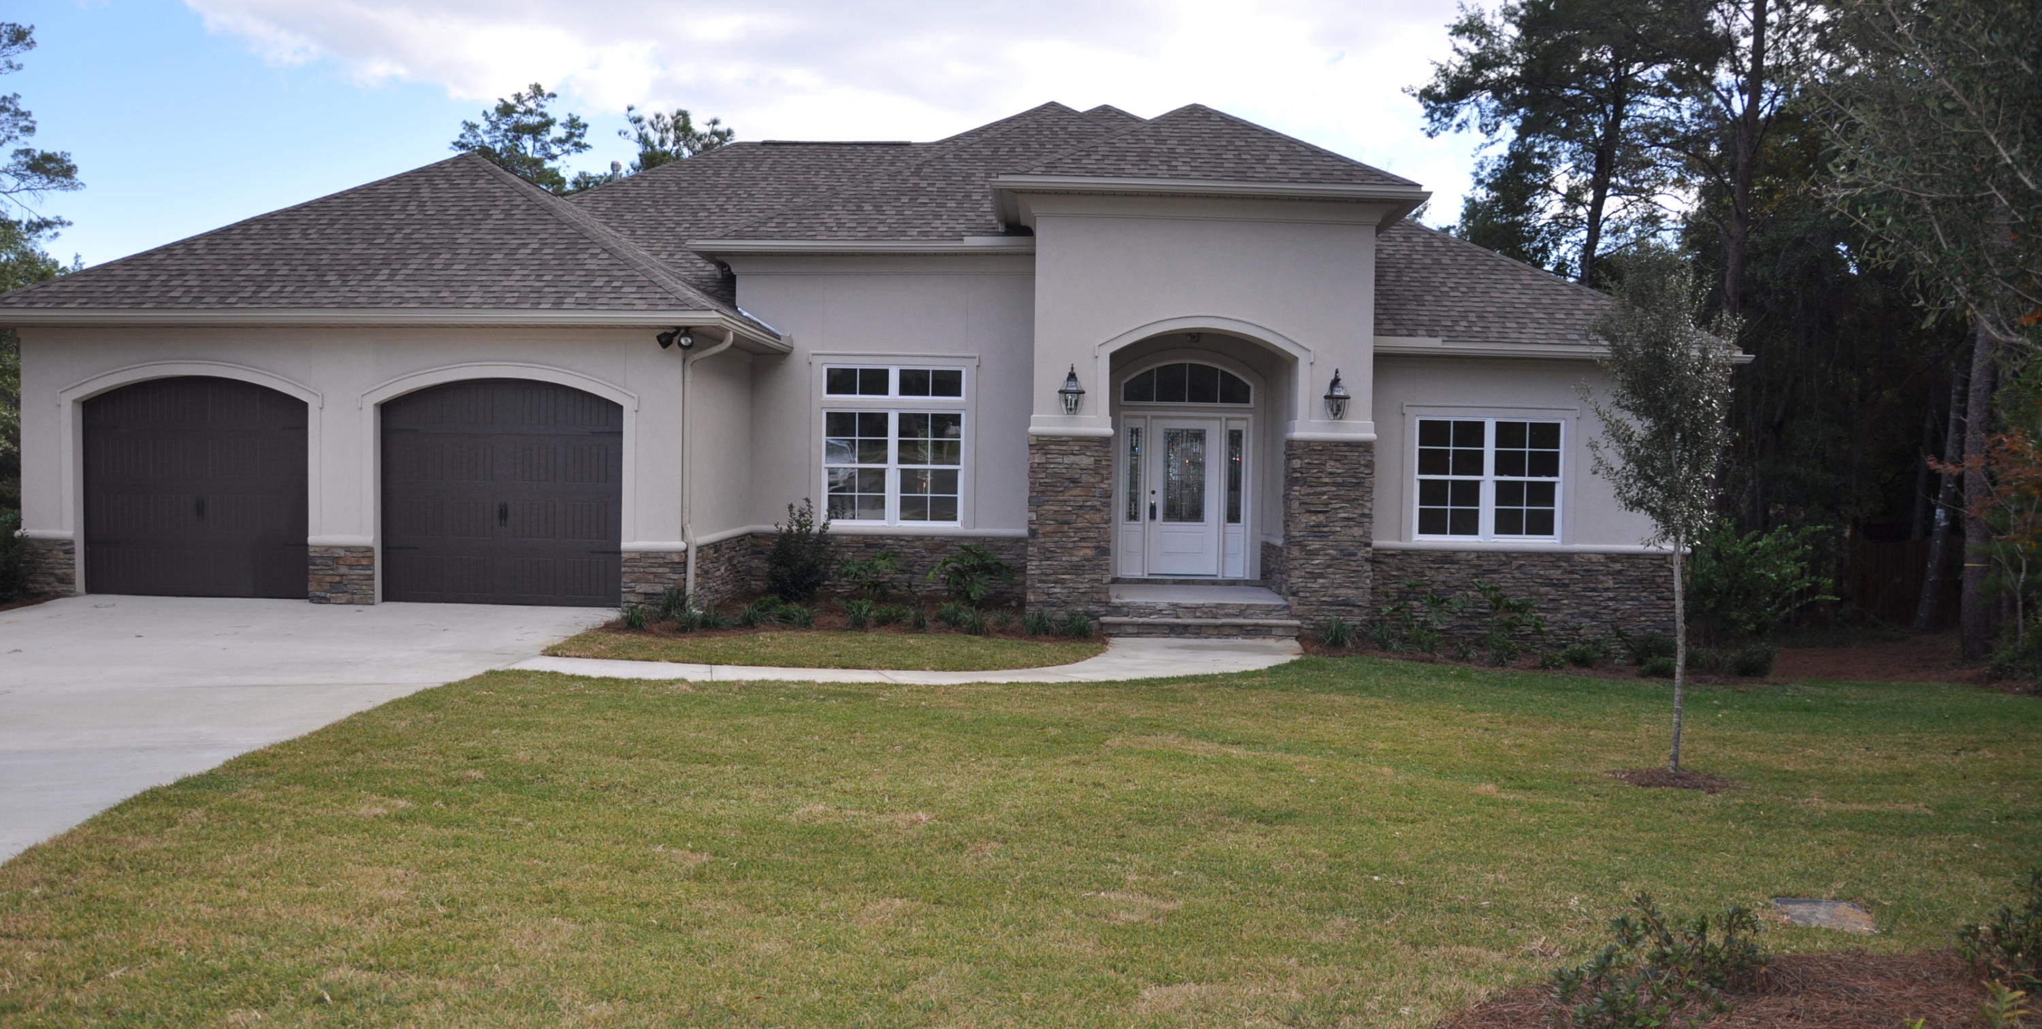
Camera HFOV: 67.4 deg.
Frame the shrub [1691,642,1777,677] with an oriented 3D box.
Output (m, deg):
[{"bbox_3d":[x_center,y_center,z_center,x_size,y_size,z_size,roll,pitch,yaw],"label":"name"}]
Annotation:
[{"bbox_3d":[8.191,1.669,17.600,0.918,0.340,0.689,1,2,4],"label":"shrub"}]

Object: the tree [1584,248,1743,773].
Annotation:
[{"bbox_3d":[4.101,-0.015,9.800,0.960,3.361,0.960,2,3,23],"label":"tree"}]

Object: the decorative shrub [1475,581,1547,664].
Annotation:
[{"bbox_3d":[5.735,1.259,17.950,0.800,0.974,0.720,1,2,4],"label":"decorative shrub"}]

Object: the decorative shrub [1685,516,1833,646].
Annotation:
[{"bbox_3d":[9.979,0.881,20.700,1.789,1.706,1.610,1,2,4],"label":"decorative shrub"}]

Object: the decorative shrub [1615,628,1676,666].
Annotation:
[{"bbox_3d":[7.387,1.575,18.100,0.700,0.419,0.600,1,2,4],"label":"decorative shrub"}]

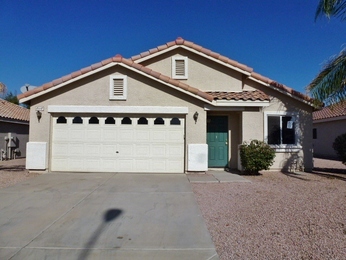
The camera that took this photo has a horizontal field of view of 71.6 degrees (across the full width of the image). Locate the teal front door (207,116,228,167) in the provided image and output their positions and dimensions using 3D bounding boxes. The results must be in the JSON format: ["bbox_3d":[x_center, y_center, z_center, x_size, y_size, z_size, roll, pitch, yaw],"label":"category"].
[{"bbox_3d":[1.753,0.476,9.520,0.920,2.040,0.080,0,-3,0],"label":"teal front door"}]

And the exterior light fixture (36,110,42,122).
[{"bbox_3d":[-4.750,-0.459,8.550,0.190,0.430,0.220,0,-3,0],"label":"exterior light fixture"}]

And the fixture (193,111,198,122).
[{"bbox_3d":[0.823,-0.427,8.550,0.190,0.440,0.220,0,-3,0],"label":"fixture"}]

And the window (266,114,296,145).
[{"bbox_3d":[4.324,0.004,9.550,1.170,1.190,0.100,0,-3,0],"label":"window"}]

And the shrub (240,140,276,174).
[{"bbox_3d":[2.966,0.963,8.350,1.200,1.200,1.100,0,-3,0],"label":"shrub"}]

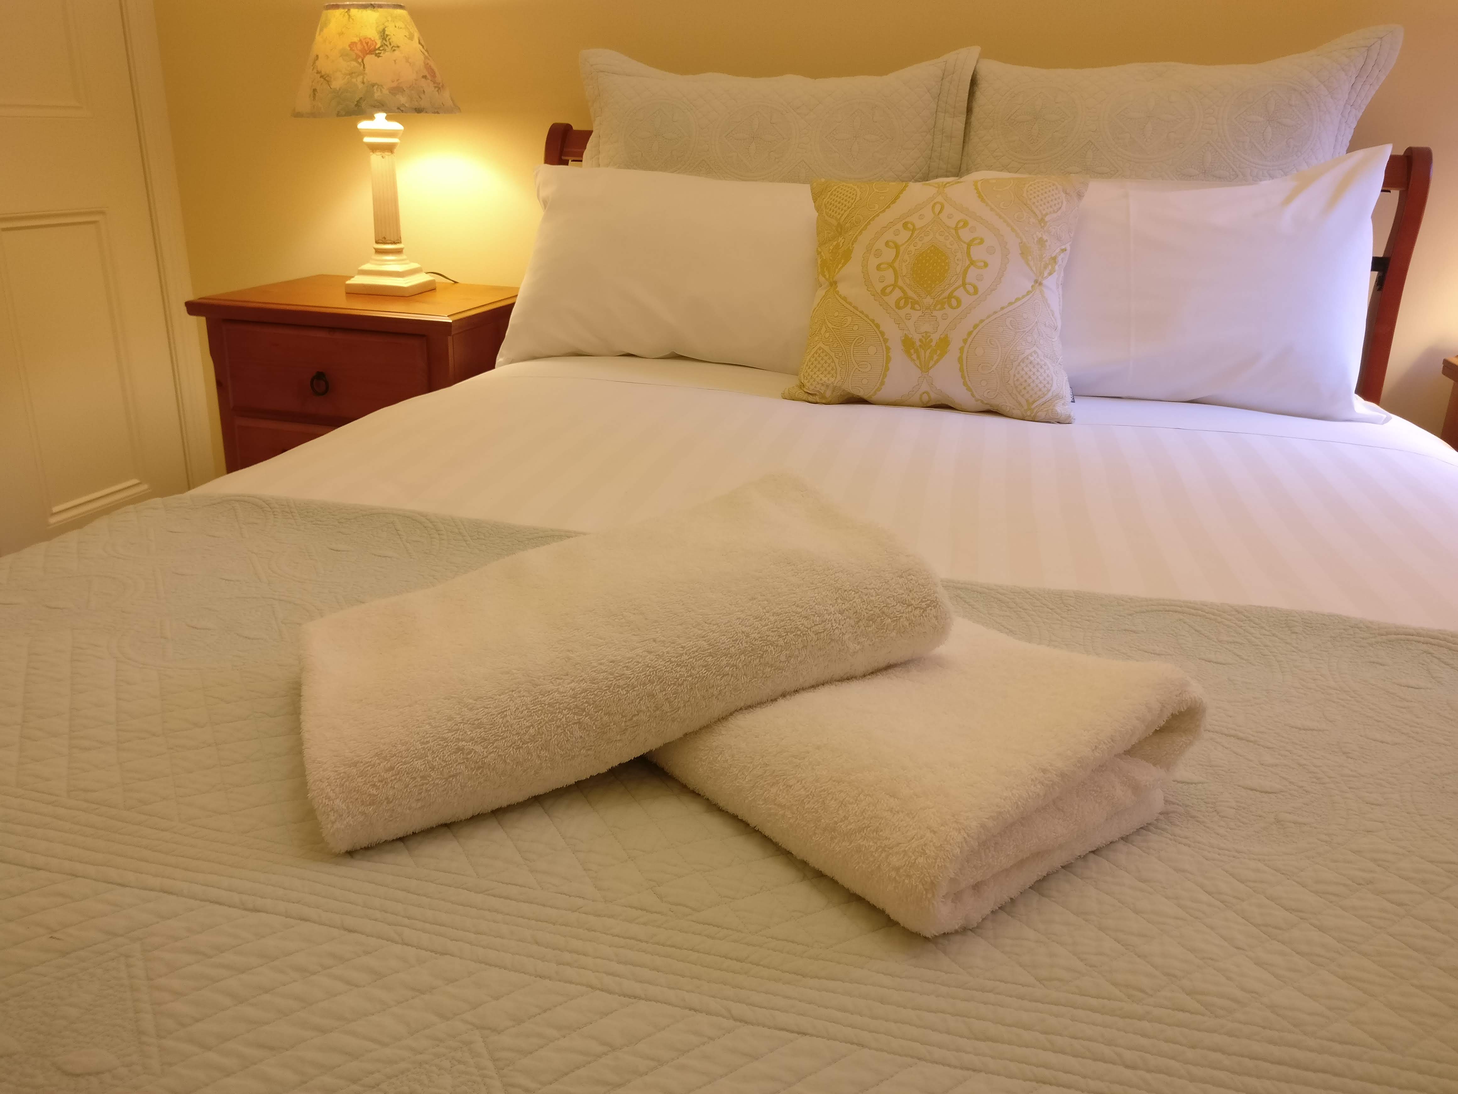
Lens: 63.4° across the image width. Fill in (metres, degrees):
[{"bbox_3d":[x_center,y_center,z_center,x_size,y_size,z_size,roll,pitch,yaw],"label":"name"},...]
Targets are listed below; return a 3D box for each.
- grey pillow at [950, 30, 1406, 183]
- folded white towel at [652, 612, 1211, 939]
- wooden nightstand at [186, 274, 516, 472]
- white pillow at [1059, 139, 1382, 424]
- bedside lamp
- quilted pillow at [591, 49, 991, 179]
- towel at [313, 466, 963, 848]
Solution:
[{"bbox_3d":[0.678,-0.557,1.985,0.720,0.530,0.150,7,7,15],"label":"grey pillow"},{"bbox_3d":[0.075,0.097,0.830,0.244,0.076,0.396,-16,26,-38],"label":"folded white towel"},{"bbox_3d":[-0.698,-0.196,2.445,0.545,0.640,0.450,7,21,15],"label":"wooden nightstand"},{"bbox_3d":[0.700,-0.462,1.924,0.680,0.435,0.160,7,-6,15],"label":"white pillow"},{"bbox_3d":[-0.682,-0.773,2.322,0.307,0.530,0.307,7,21,15],"label":"bedside lamp"},{"bbox_3d":[0.063,-0.630,2.146,0.720,0.530,0.150,7,7,15],"label":"quilted pillow"},{"bbox_3d":[-0.088,0.062,0.835,0.396,0.068,0.232,-16,23,-15],"label":"towel"}]

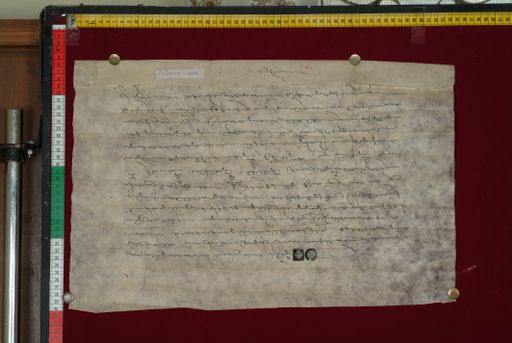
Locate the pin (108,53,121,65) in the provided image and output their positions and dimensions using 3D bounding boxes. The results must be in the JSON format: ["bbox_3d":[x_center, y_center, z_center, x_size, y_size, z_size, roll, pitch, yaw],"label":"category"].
[{"bbox_3d":[-0.198,-0.157,1.752,0.015,0.015,0.009,0,-4,0],"label":"pin"}]

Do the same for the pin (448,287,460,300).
[{"bbox_3d":[0.273,0.168,1.728,0.015,0.015,0.009,0,-4,0],"label":"pin"}]

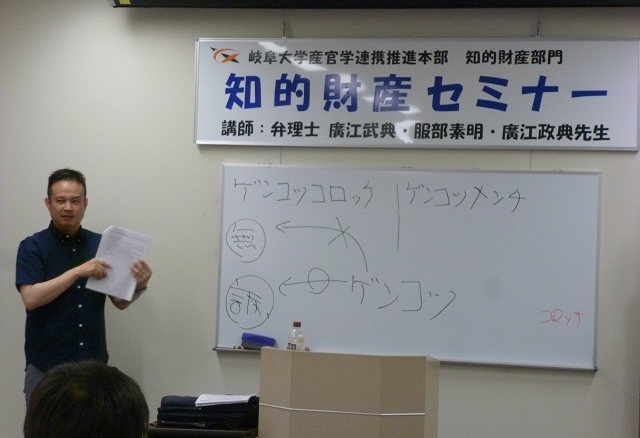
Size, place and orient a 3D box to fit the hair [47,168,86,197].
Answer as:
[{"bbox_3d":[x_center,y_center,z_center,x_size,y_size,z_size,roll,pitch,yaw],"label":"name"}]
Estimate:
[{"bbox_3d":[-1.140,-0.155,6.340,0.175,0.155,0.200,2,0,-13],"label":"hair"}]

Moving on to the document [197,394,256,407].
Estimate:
[{"bbox_3d":[-0.375,0.728,5.640,0.220,0.020,0.280,2,0,4],"label":"document"}]

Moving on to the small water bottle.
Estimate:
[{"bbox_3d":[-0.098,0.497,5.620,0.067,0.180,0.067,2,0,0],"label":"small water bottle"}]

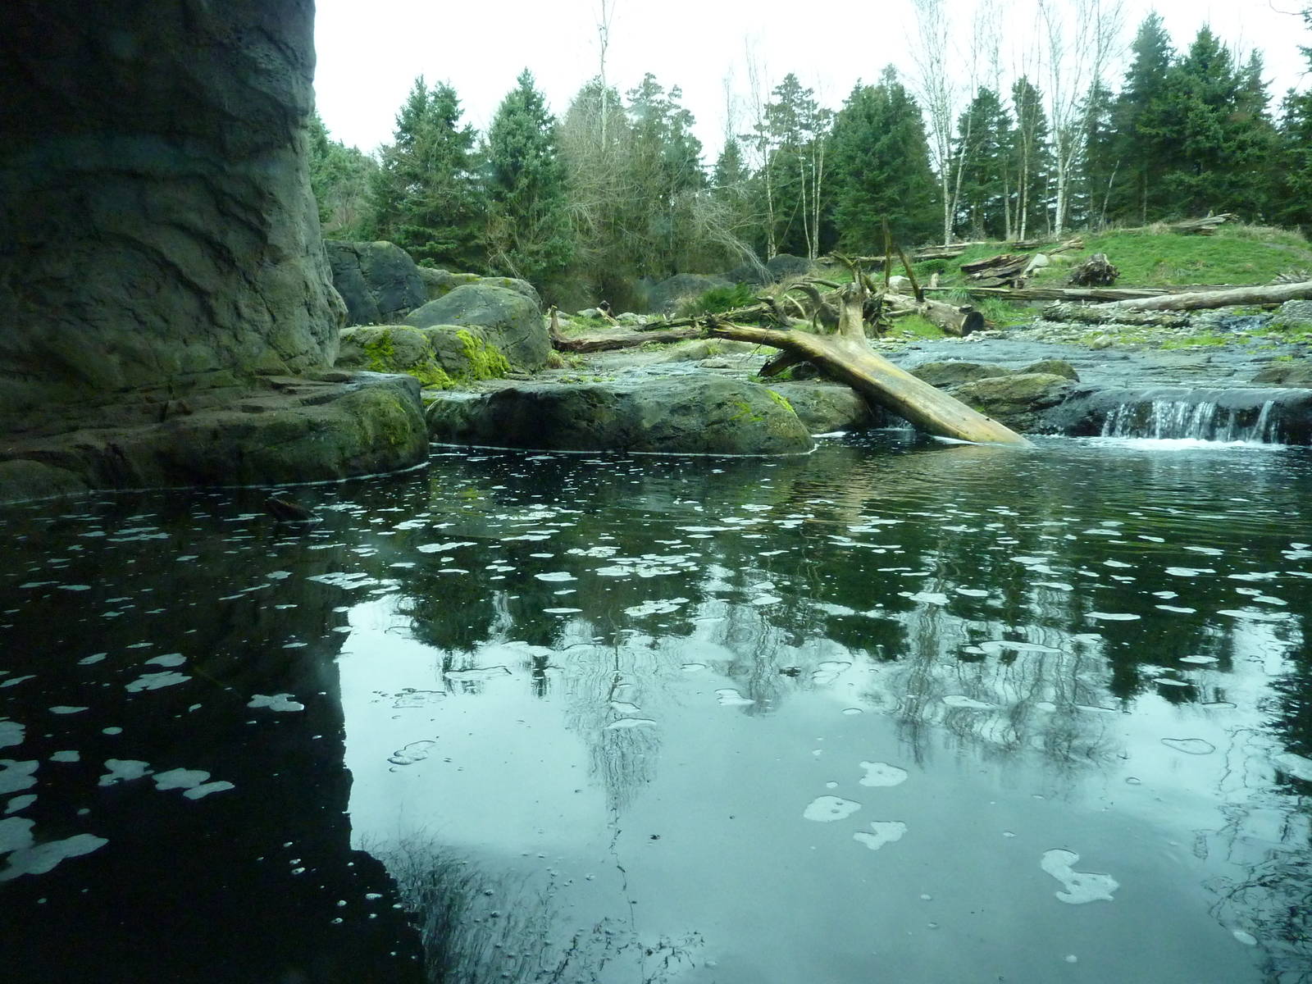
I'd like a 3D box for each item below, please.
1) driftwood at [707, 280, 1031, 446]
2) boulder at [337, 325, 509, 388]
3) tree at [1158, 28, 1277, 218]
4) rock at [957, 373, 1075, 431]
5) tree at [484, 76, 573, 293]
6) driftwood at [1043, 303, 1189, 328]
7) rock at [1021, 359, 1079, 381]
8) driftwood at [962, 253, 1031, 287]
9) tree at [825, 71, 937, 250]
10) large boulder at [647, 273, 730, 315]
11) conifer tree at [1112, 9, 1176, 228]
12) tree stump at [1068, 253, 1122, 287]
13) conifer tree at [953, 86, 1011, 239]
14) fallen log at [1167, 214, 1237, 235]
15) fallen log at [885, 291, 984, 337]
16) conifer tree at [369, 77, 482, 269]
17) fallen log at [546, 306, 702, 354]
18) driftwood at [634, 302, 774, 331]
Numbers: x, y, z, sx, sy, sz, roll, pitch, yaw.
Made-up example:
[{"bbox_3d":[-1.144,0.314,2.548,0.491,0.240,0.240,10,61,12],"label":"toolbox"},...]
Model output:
[{"bbox_3d":[2.641,-1.600,12.101,4.000,1.900,1.300,2,8,17],"label":"driftwood"},{"bbox_3d":[-3.701,-2.154,15.041,2.832,0.998,1.800,-3,8,-13],"label":"boulder"},{"bbox_3d":[22.727,-14.596,38.412,4.819,7.965,4.819,4,9,29],"label":"tree"},{"bbox_3d":[4.783,-1.213,12.867,1.550,0.780,1.100,-1,8,0],"label":"rock"},{"bbox_3d":[-4.418,-10.561,32.864,3.124,7.739,3.124,-2,8,-7],"label":"tree"},{"bbox_3d":[11.138,-4.258,23.003,3.214,0.420,0.500,9,11,23],"label":"driftwood"},{"bbox_3d":[5.752,-1.765,13.902,0.850,0.420,0.700,-1,8,0],"label":"rock"},{"bbox_3d":[8.526,-5.553,23.772,1.800,0.850,0.900,-3,8,-15],"label":"driftwood"},{"bbox_3d":[8.429,-12.105,35.197,4.110,6.924,4.110,1,8,13],"label":"tree"},{"bbox_3d":[0.812,-4.674,22.568,2.200,1.100,1.700,-1,8,0],"label":"large boulder"},{"bbox_3d":[18.109,-13.784,35.448,2.500,7.500,2.500,-1,8,0],"label":"conifer tree"},{"bbox_3d":[12.657,-6.431,27.402,1.513,0.957,1.200,3,9,24],"label":"tree stump"},{"bbox_3d":[13.599,-13.516,39.554,2.638,6.500,2.638,2,8,18],"label":"conifer tree"},{"bbox_3d":[19.302,-9.484,33.455,2.787,0.450,0.700,-11,10,-15],"label":"fallen log"},{"bbox_3d":[6.180,-4.116,21.551,0.600,0.580,2.603,-5,24,-29],"label":"fallen log"},{"bbox_3d":[-8.310,-11.079,34.300,4.073,7.481,4.073,-2,8,-13],"label":"conifer tree"},{"bbox_3d":[-0.579,-3.323,19.525,3.300,0.850,0.600,-4,9,-22],"label":"fallen log"},{"bbox_3d":[1.059,-3.638,19.690,3.192,0.360,0.450,-12,12,-25],"label":"driftwood"}]

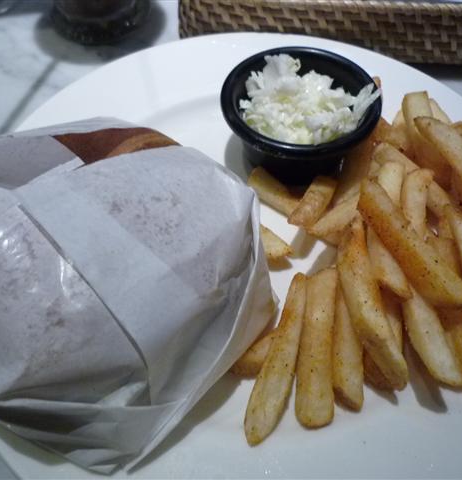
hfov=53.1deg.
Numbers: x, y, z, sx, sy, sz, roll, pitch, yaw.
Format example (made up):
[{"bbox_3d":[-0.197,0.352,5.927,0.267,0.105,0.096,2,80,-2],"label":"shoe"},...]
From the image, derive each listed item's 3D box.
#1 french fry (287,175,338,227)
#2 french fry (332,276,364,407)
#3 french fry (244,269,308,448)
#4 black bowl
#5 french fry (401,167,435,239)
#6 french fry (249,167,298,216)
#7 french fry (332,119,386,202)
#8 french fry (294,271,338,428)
[{"bbox_3d":[0.038,-0.019,0.219,0.011,0.011,0.029,27,64,16],"label":"french fry"},{"bbox_3d":[0.048,0.041,0.190,0.011,0.011,0.055,0,66,0],"label":"french fry"},{"bbox_3d":[0.019,0.046,0.186,0.013,0.012,0.069,15,68,9],"label":"french fry"},{"bbox_3d":[0.035,-0.062,0.246,0.079,0.036,0.079,0,58,0],"label":"black bowl"},{"bbox_3d":[0.084,-0.015,0.206,0.011,0.011,0.036,11,71,7],"label":"french fry"},{"bbox_3d":[0.023,-0.023,0.235,0.036,0.011,0.011,38,65,21],"label":"french fry"},{"bbox_3d":[0.065,-0.040,0.234,0.014,0.013,0.059,24,61,14],"label":"french fry"},{"bbox_3d":[0.036,0.042,0.188,0.014,0.012,0.065,6,68,4],"label":"french fry"}]

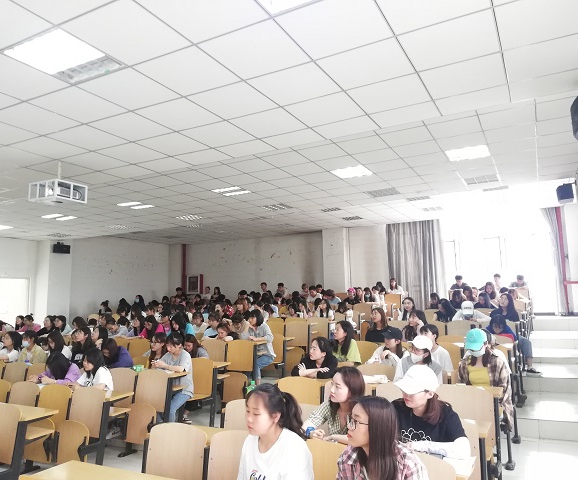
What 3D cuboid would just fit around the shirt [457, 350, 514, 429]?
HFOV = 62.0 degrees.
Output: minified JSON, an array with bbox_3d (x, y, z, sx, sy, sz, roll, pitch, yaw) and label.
[{"bbox_3d":[1.761,1.329,4.305,0.500,0.660,0.380,-6,-8,27],"label":"shirt"}]

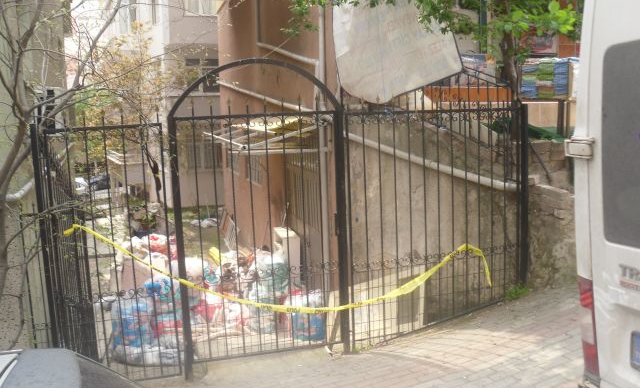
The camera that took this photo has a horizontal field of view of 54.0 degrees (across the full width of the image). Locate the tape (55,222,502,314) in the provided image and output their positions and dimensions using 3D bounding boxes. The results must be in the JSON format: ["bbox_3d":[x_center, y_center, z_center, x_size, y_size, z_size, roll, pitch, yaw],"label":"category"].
[{"bbox_3d":[-0.126,0.503,4.580,3.200,0.820,0.180,-5,8,-17],"label":"tape"}]

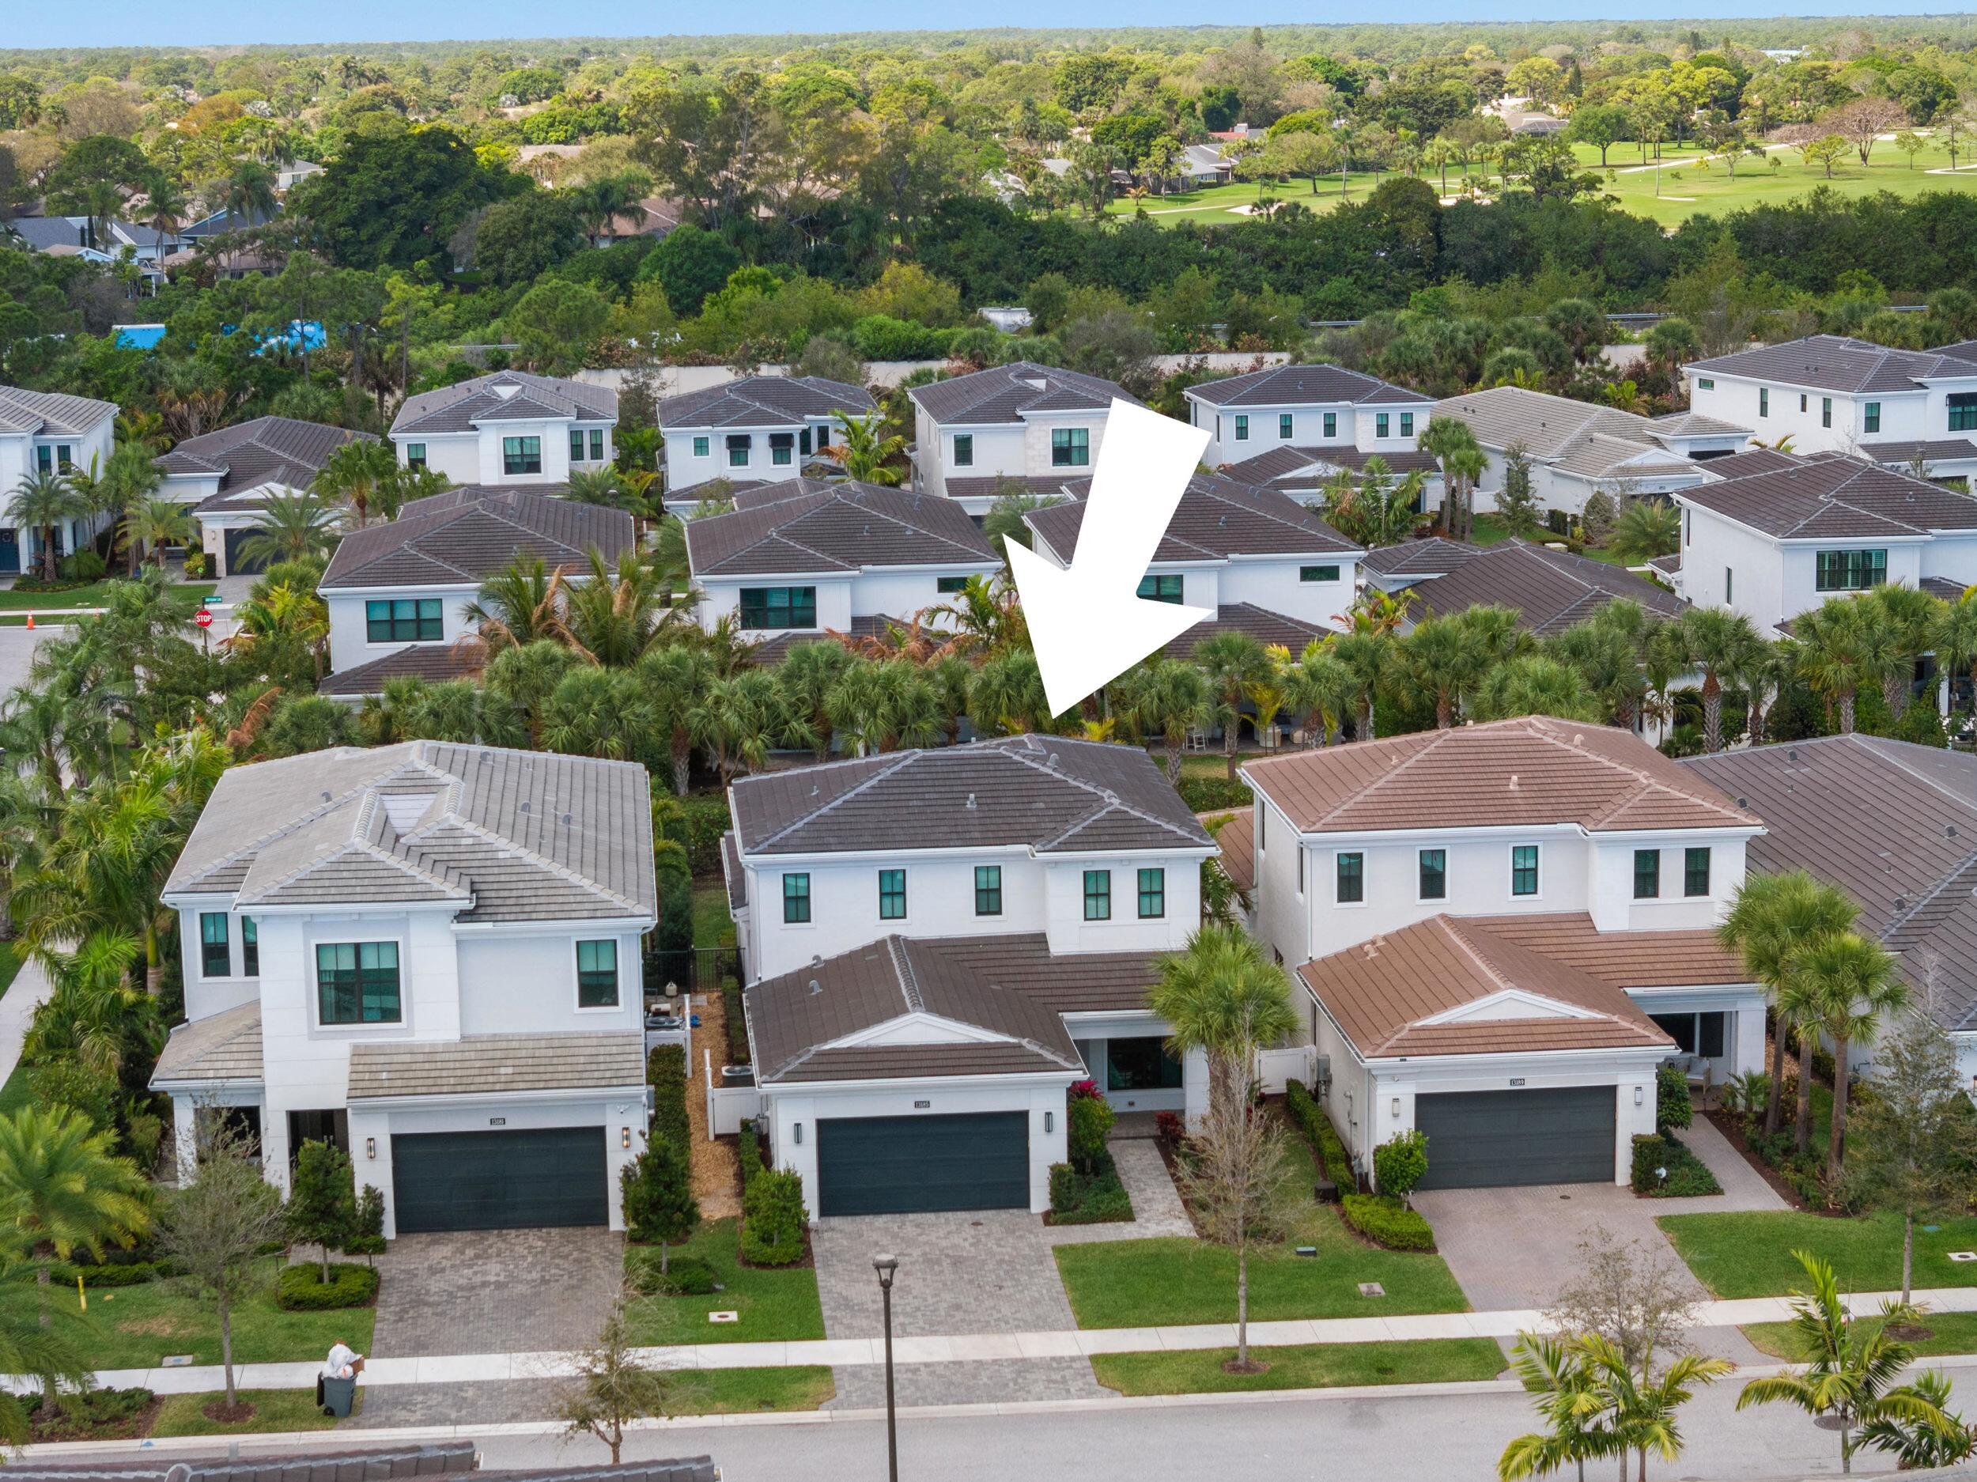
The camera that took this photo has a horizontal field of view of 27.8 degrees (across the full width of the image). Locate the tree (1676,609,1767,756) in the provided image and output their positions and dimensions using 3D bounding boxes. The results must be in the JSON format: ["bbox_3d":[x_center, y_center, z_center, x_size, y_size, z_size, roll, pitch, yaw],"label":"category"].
[{"bbox_3d":[26.021,-1.414,142.498,3.290,6.490,3.290,-2,10,-5],"label":"tree"}]

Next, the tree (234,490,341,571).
[{"bbox_3d":[-33.468,-8.981,191.025,5.025,6.100,5.025,-2,10,-5],"label":"tree"}]

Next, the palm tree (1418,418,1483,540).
[{"bbox_3d":[24.609,-13.969,212.178,3.590,6.400,4.200,-2,10,-5],"label":"palm tree"}]

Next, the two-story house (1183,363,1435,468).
[{"bbox_3d":[17.547,-16.308,219.282,12.100,8.750,26.900,-2,10,-5],"label":"two-story house"}]

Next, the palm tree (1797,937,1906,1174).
[{"bbox_3d":[20.274,7.455,94.027,2.800,6.050,2.800,-2,10,-5],"label":"palm tree"}]

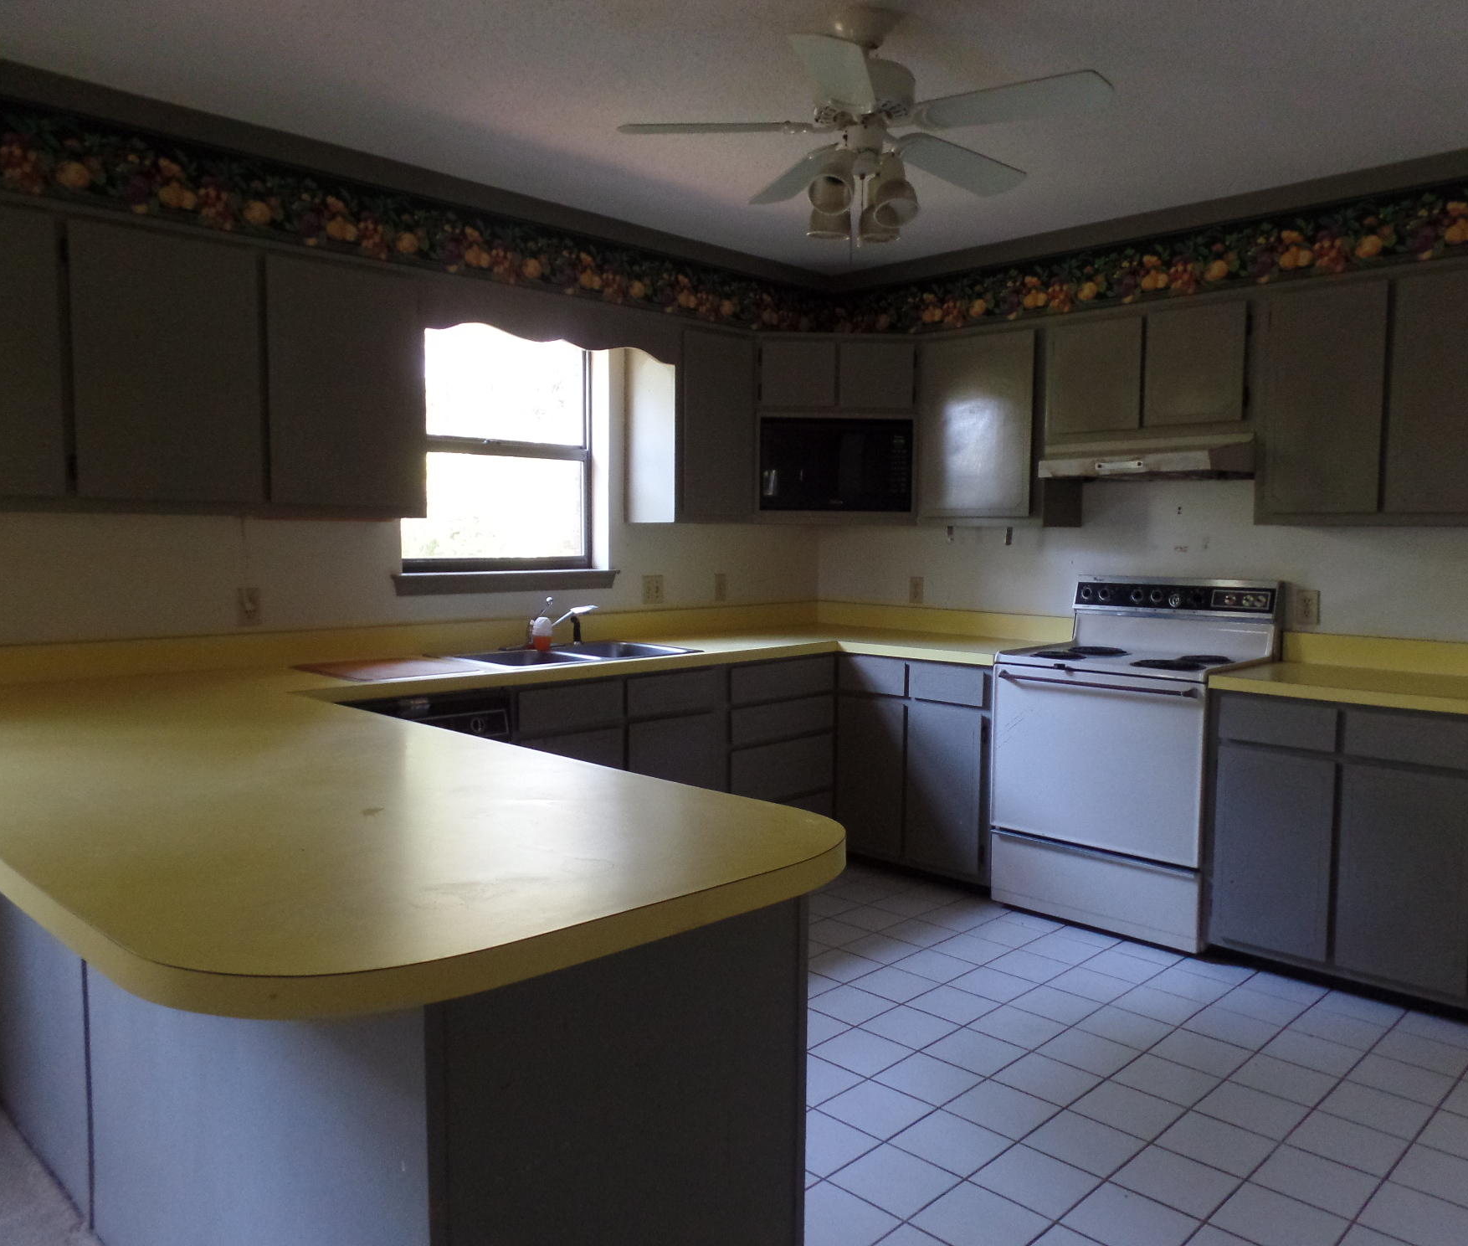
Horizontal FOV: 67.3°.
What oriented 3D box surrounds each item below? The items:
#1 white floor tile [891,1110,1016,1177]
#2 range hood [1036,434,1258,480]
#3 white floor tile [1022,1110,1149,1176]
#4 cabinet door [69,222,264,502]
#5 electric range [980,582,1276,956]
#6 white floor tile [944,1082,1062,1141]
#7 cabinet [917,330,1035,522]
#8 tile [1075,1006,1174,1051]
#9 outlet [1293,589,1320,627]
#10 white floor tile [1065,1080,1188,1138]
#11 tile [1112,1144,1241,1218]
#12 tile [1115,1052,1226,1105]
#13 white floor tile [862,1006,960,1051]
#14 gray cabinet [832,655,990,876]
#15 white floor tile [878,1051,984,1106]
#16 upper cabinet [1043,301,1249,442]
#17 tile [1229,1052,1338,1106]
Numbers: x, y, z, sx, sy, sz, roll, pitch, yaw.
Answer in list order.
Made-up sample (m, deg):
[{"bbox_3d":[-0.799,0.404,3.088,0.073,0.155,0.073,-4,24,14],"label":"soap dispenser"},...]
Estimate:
[{"bbox_3d":[0.476,1.135,2.410,0.200,0.010,0.200,4,6,45],"label":"white floor tile"},{"bbox_3d":[1.484,-0.577,3.924,0.472,0.137,0.755,-4,6,-45],"label":"range hood"},{"bbox_3d":[0.765,1.136,2.410,0.200,0.010,0.200,4,6,45],"label":"white floor tile"},{"bbox_3d":[-1.512,-0.687,2.969,0.464,0.705,0.020,-4,6,-45],"label":"cabinet door"},{"bbox_3d":[1.410,0.448,3.926,0.662,1.196,0.758,-4,6,-45],"label":"electric range"},{"bbox_3d":[0.633,1.150,2.605,0.203,0.010,0.203,-4,6,-45],"label":"white floor tile"},{"bbox_3d":[1.059,-0.767,4.460,0.313,0.755,0.570,-4,6,-45],"label":"cabinet"},{"bbox_3d":[1.071,1.115,3.034,0.196,0.010,0.196,-4,6,-45],"label":"tile"},{"bbox_3d":[1.987,-0.051,3.818,0.072,0.115,0.010,4,6,45],"label":"outlet"},{"bbox_3d":[0.923,1.146,2.596,0.196,0.010,0.196,-4,6,-45],"label":"white floor tile"},{"bbox_3d":[0.922,1.167,2.304,0.196,0.010,0.196,-4,6,-45],"label":"tile"},{"bbox_3d":[1.053,1.117,2.699,0.200,0.010,0.200,4,6,45],"label":"tile"},{"bbox_3d":[0.475,1.094,2.986,0.200,0.010,0.200,4,6,45],"label":"white floor tile"},{"bbox_3d":[0.903,0.533,4.492,0.620,0.825,0.767,-4,6,-45],"label":"gray cabinet"},{"bbox_3d":[0.484,1.136,2.744,0.196,0.010,0.196,-4,6,-45],"label":"white floor tile"},{"bbox_3d":[1.530,-0.878,3.962,0.323,0.453,0.745,-4,6,-45],"label":"upper cabinet"},{"bbox_3d":[1.363,1.136,2.741,0.196,0.010,0.196,-4,6,-45],"label":"tile"}]

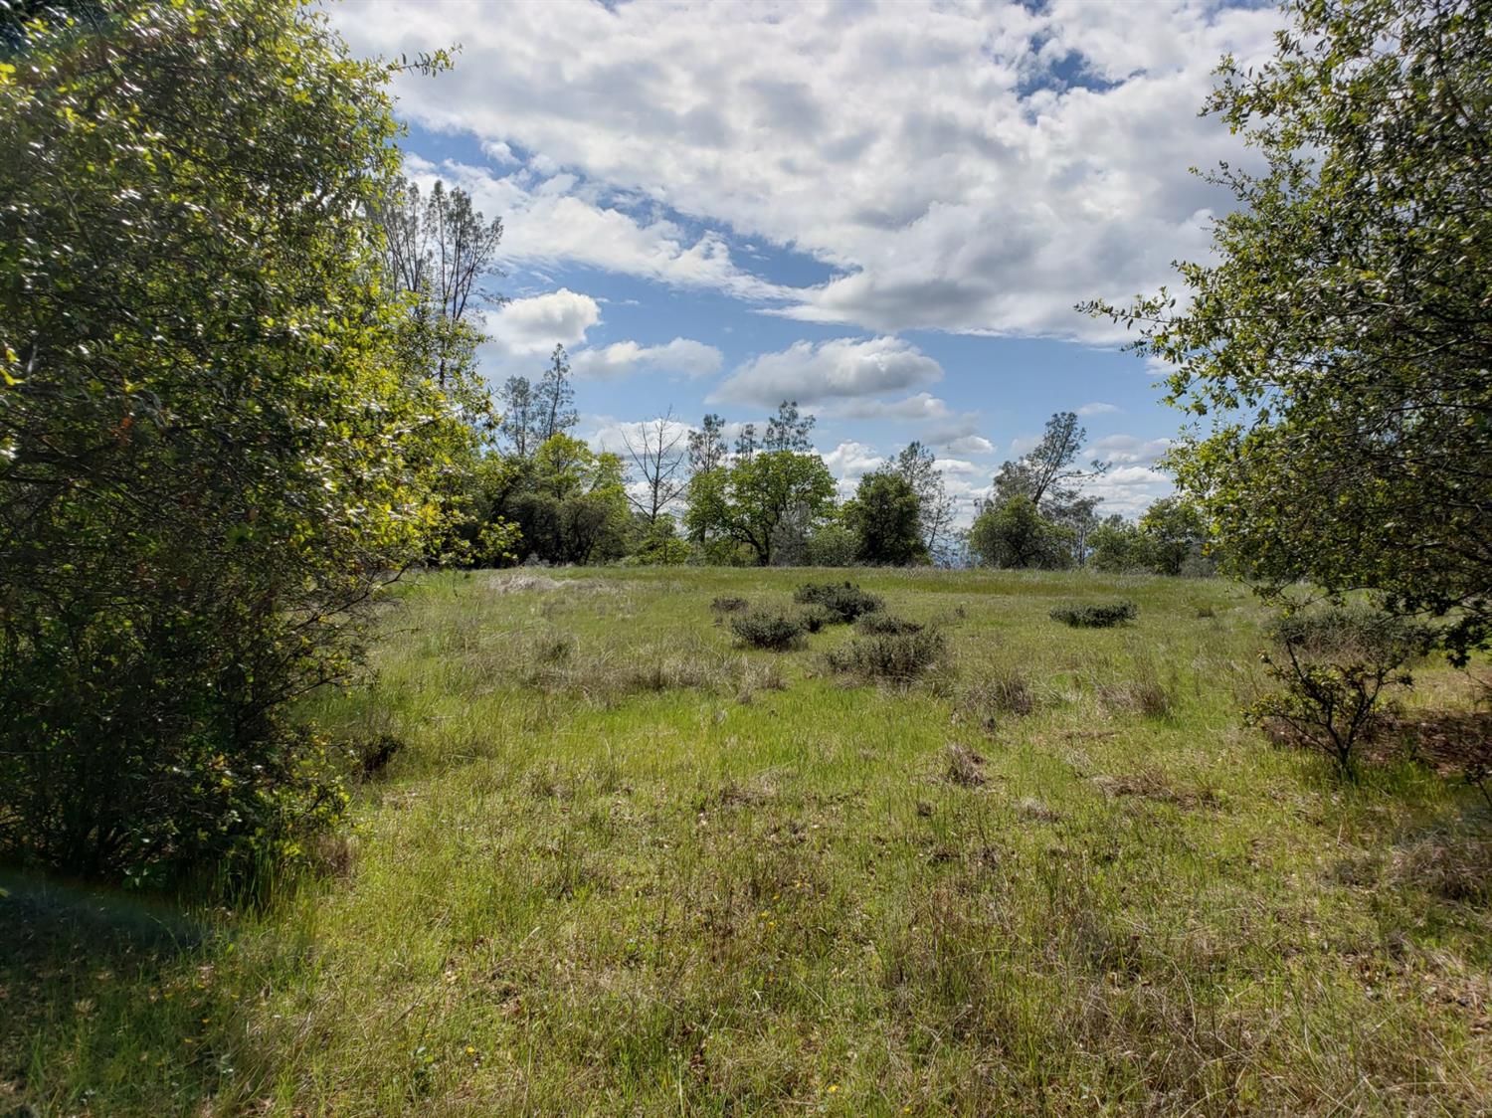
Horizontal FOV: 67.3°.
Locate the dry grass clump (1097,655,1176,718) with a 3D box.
[{"bbox_3d":[3.585,1.179,10.300,0.680,0.540,0.550,0,1,0],"label":"dry grass clump"}]

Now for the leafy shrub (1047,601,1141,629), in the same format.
[{"bbox_3d":[6.678,1.063,21.500,1.680,0.520,1.200,0,1,0],"label":"leafy shrub"}]

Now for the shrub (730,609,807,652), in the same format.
[{"bbox_3d":[0.345,1.070,17.000,1.170,0.640,1.000,0,1,0],"label":"shrub"}]

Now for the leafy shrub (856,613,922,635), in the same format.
[{"bbox_3d":[2.467,1.159,19.200,1.150,0.460,0.900,0,1,0],"label":"leafy shrub"}]

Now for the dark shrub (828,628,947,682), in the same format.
[{"bbox_3d":[1.693,1.152,13.500,1.450,0.660,1.100,0,1,0],"label":"dark shrub"}]

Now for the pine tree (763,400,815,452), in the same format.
[{"bbox_3d":[2.658,-4.443,70.000,3.600,11.000,3.600,0,1,0],"label":"pine tree"}]

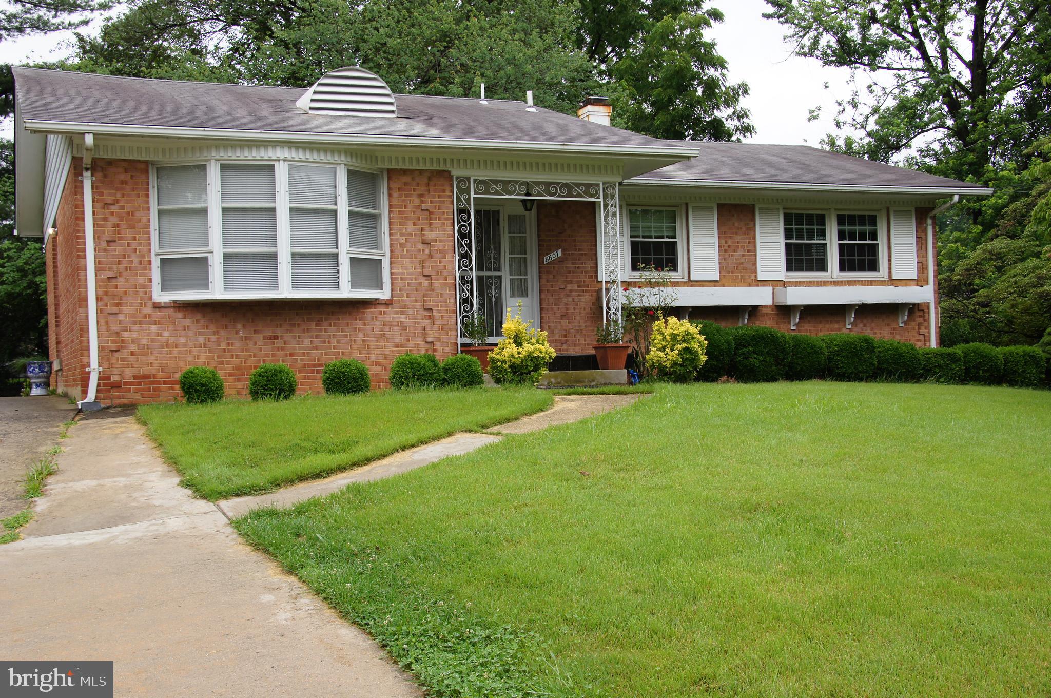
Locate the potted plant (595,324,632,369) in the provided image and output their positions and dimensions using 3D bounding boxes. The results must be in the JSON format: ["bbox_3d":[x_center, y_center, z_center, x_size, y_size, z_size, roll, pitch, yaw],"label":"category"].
[{"bbox_3d":[1.126,-0.026,14.647,0.385,0.613,0.385,-2,-1,-22],"label":"potted plant"}]

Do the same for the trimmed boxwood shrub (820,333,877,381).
[{"bbox_3d":[4.808,0.122,16.942,0.844,0.722,0.844,-2,-1,-22],"label":"trimmed boxwood shrub"}]

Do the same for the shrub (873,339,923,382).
[{"bbox_3d":[5.669,0.169,17.293,0.762,0.649,0.762,-2,-1,-22],"label":"shrub"}]

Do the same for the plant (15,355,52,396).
[{"bbox_3d":[-7.569,0.411,17.500,0.569,0.632,0.480,-2,-1,0],"label":"plant"}]

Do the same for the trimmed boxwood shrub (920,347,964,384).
[{"bbox_3d":[6.447,0.254,17.609,0.674,0.572,0.674,-2,-1,-22],"label":"trimmed boxwood shrub"}]

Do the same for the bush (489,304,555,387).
[{"bbox_3d":[-0.039,-0.049,13.507,0.793,0.970,0.714,-2,0,-22],"label":"bush"}]

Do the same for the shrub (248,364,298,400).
[{"bbox_3d":[-2.841,0.364,12.777,0.533,0.418,0.533,-2,0,-22],"label":"shrub"}]

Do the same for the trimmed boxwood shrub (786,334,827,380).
[{"bbox_3d":[4.081,0.114,16.646,0.720,0.697,0.720,-2,-1,-22],"label":"trimmed boxwood shrub"}]

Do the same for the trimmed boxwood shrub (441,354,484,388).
[{"bbox_3d":[-0.743,0.269,13.535,0.508,0.424,0.508,-2,0,0],"label":"trimmed boxwood shrub"}]

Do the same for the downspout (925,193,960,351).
[{"bbox_3d":[7.045,-1.046,19.081,0.120,2.969,0.648,-2,0,-22],"label":"downspout"}]

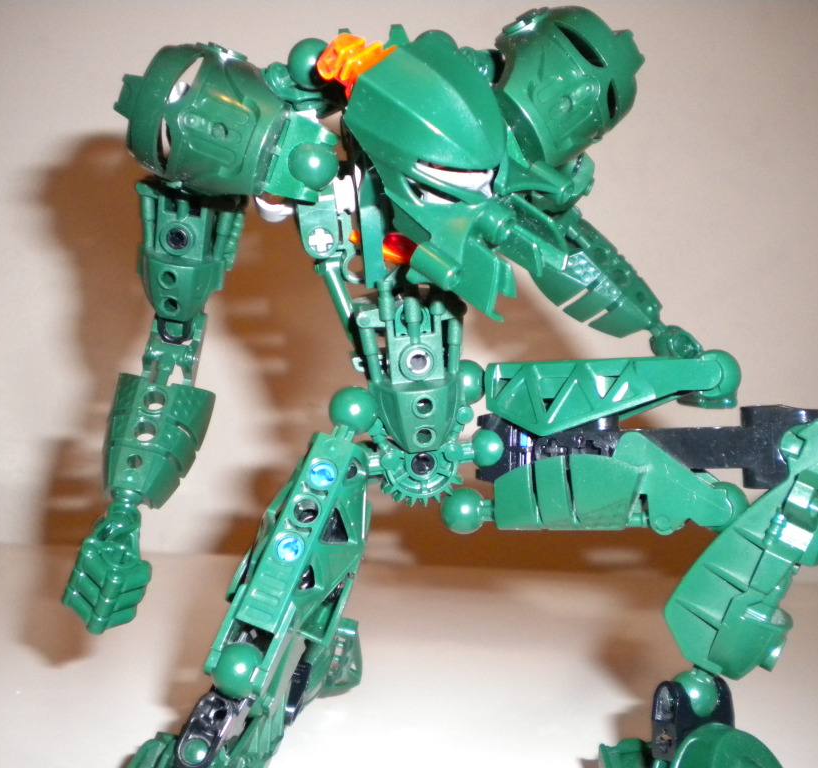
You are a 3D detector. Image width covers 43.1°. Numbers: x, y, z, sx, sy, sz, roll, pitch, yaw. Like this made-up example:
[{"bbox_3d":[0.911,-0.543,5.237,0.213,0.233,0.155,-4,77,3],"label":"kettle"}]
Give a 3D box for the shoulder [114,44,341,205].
[{"bbox_3d":[-0.040,-0.058,0.227,0.047,0.032,0.030,11,8,-6],"label":"shoulder"}]

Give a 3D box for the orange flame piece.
[{"bbox_3d":[-0.010,-0.065,0.214,0.018,0.015,0.015,-1,17,-18],"label":"orange flame piece"}]

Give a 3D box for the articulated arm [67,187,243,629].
[{"bbox_3d":[-0.054,0.004,0.229,0.024,0.102,0.027,7,-15,3],"label":"articulated arm"}]

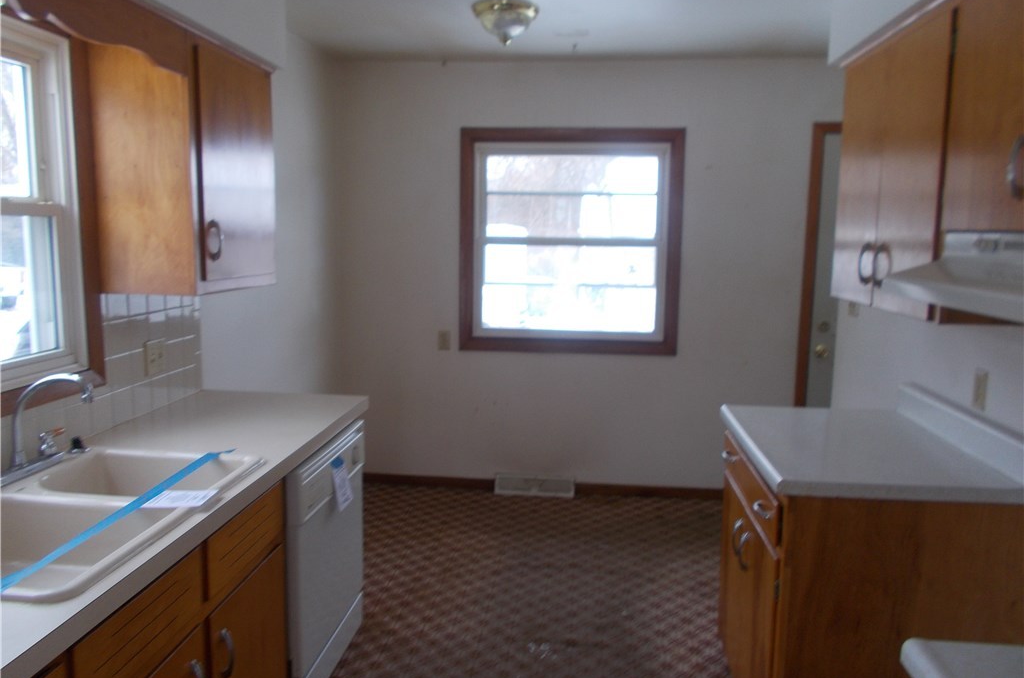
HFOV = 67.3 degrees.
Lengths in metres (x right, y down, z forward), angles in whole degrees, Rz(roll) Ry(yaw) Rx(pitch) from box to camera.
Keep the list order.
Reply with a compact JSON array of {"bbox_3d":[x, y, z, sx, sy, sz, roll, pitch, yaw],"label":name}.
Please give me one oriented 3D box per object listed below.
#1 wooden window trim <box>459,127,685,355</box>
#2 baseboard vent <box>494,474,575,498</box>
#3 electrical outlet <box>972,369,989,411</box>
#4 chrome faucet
[{"bbox_3d":[0.315,-0.531,4.257,1.219,1.236,0.060,2,8,5],"label":"wooden window trim"},{"bbox_3d":[0.126,0.847,4.454,0.457,0.110,0.060,2,8,6],"label":"baseboard vent"},{"bbox_3d":[1.328,0.147,2.181,0.008,0.114,0.071,2,8,5],"label":"electrical outlet"},{"bbox_3d":[-1.137,0.212,1.869,0.205,0.210,0.255,2,8,5],"label":"chrome faucet"}]

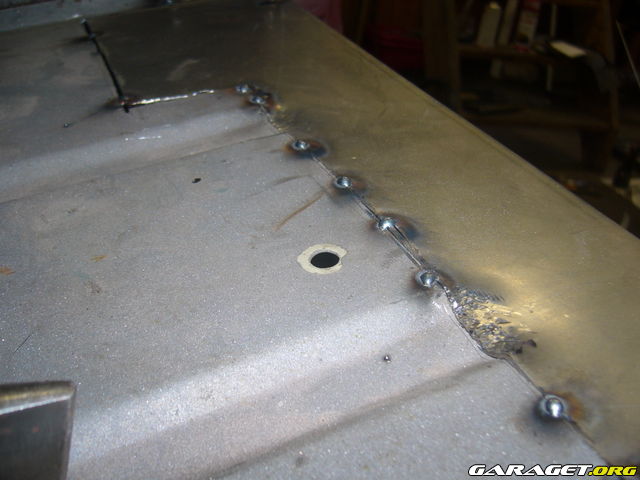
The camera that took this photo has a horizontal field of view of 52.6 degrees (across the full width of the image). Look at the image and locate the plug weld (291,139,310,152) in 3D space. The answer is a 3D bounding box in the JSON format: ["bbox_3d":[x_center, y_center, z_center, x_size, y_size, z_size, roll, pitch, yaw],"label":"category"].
[{"bbox_3d":[-0.010,-0.046,0.317,0.009,0.003,0.009,1,38,0],"label":"plug weld"}]

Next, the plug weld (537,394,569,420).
[{"bbox_3d":[0.070,0.050,0.195,0.009,0.003,0.009,1,38,0],"label":"plug weld"}]

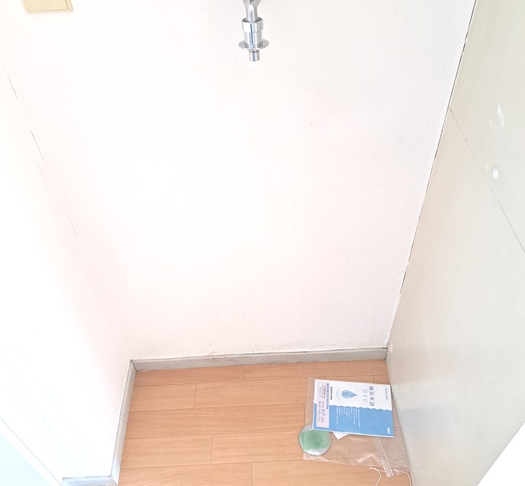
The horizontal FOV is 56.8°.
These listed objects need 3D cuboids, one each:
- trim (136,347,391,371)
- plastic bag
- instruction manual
[{"bbox_3d":[-0.009,0.345,1.435,0.749,0.053,0.010,-3,45,0],"label":"trim"},{"bbox_3d":[0.247,0.483,1.307,0.265,0.016,0.256,3,45,6],"label":"plastic bag"},{"bbox_3d":[0.250,0.454,1.341,0.210,0.006,0.148,3,45,6],"label":"instruction manual"}]

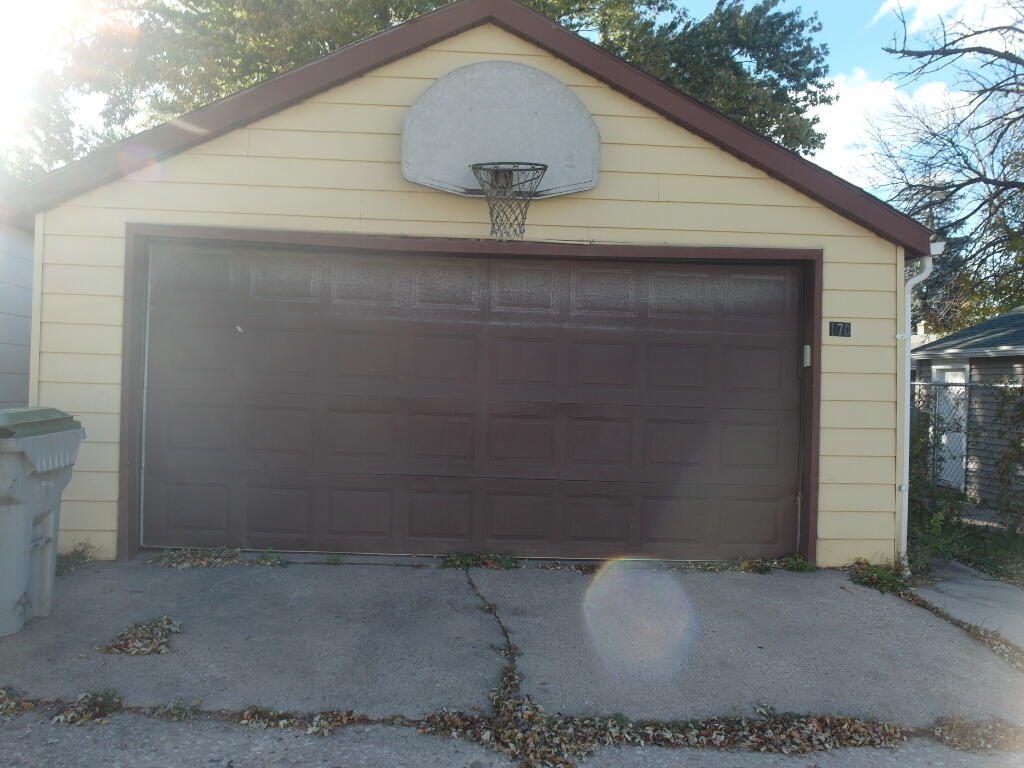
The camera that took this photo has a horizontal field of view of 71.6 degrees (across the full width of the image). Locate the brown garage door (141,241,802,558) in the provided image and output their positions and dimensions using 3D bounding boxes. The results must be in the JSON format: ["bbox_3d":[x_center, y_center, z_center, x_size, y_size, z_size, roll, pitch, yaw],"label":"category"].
[{"bbox_3d":[-0.228,0.125,5.247,4.860,2.240,0.070,1,0,-3],"label":"brown garage door"}]

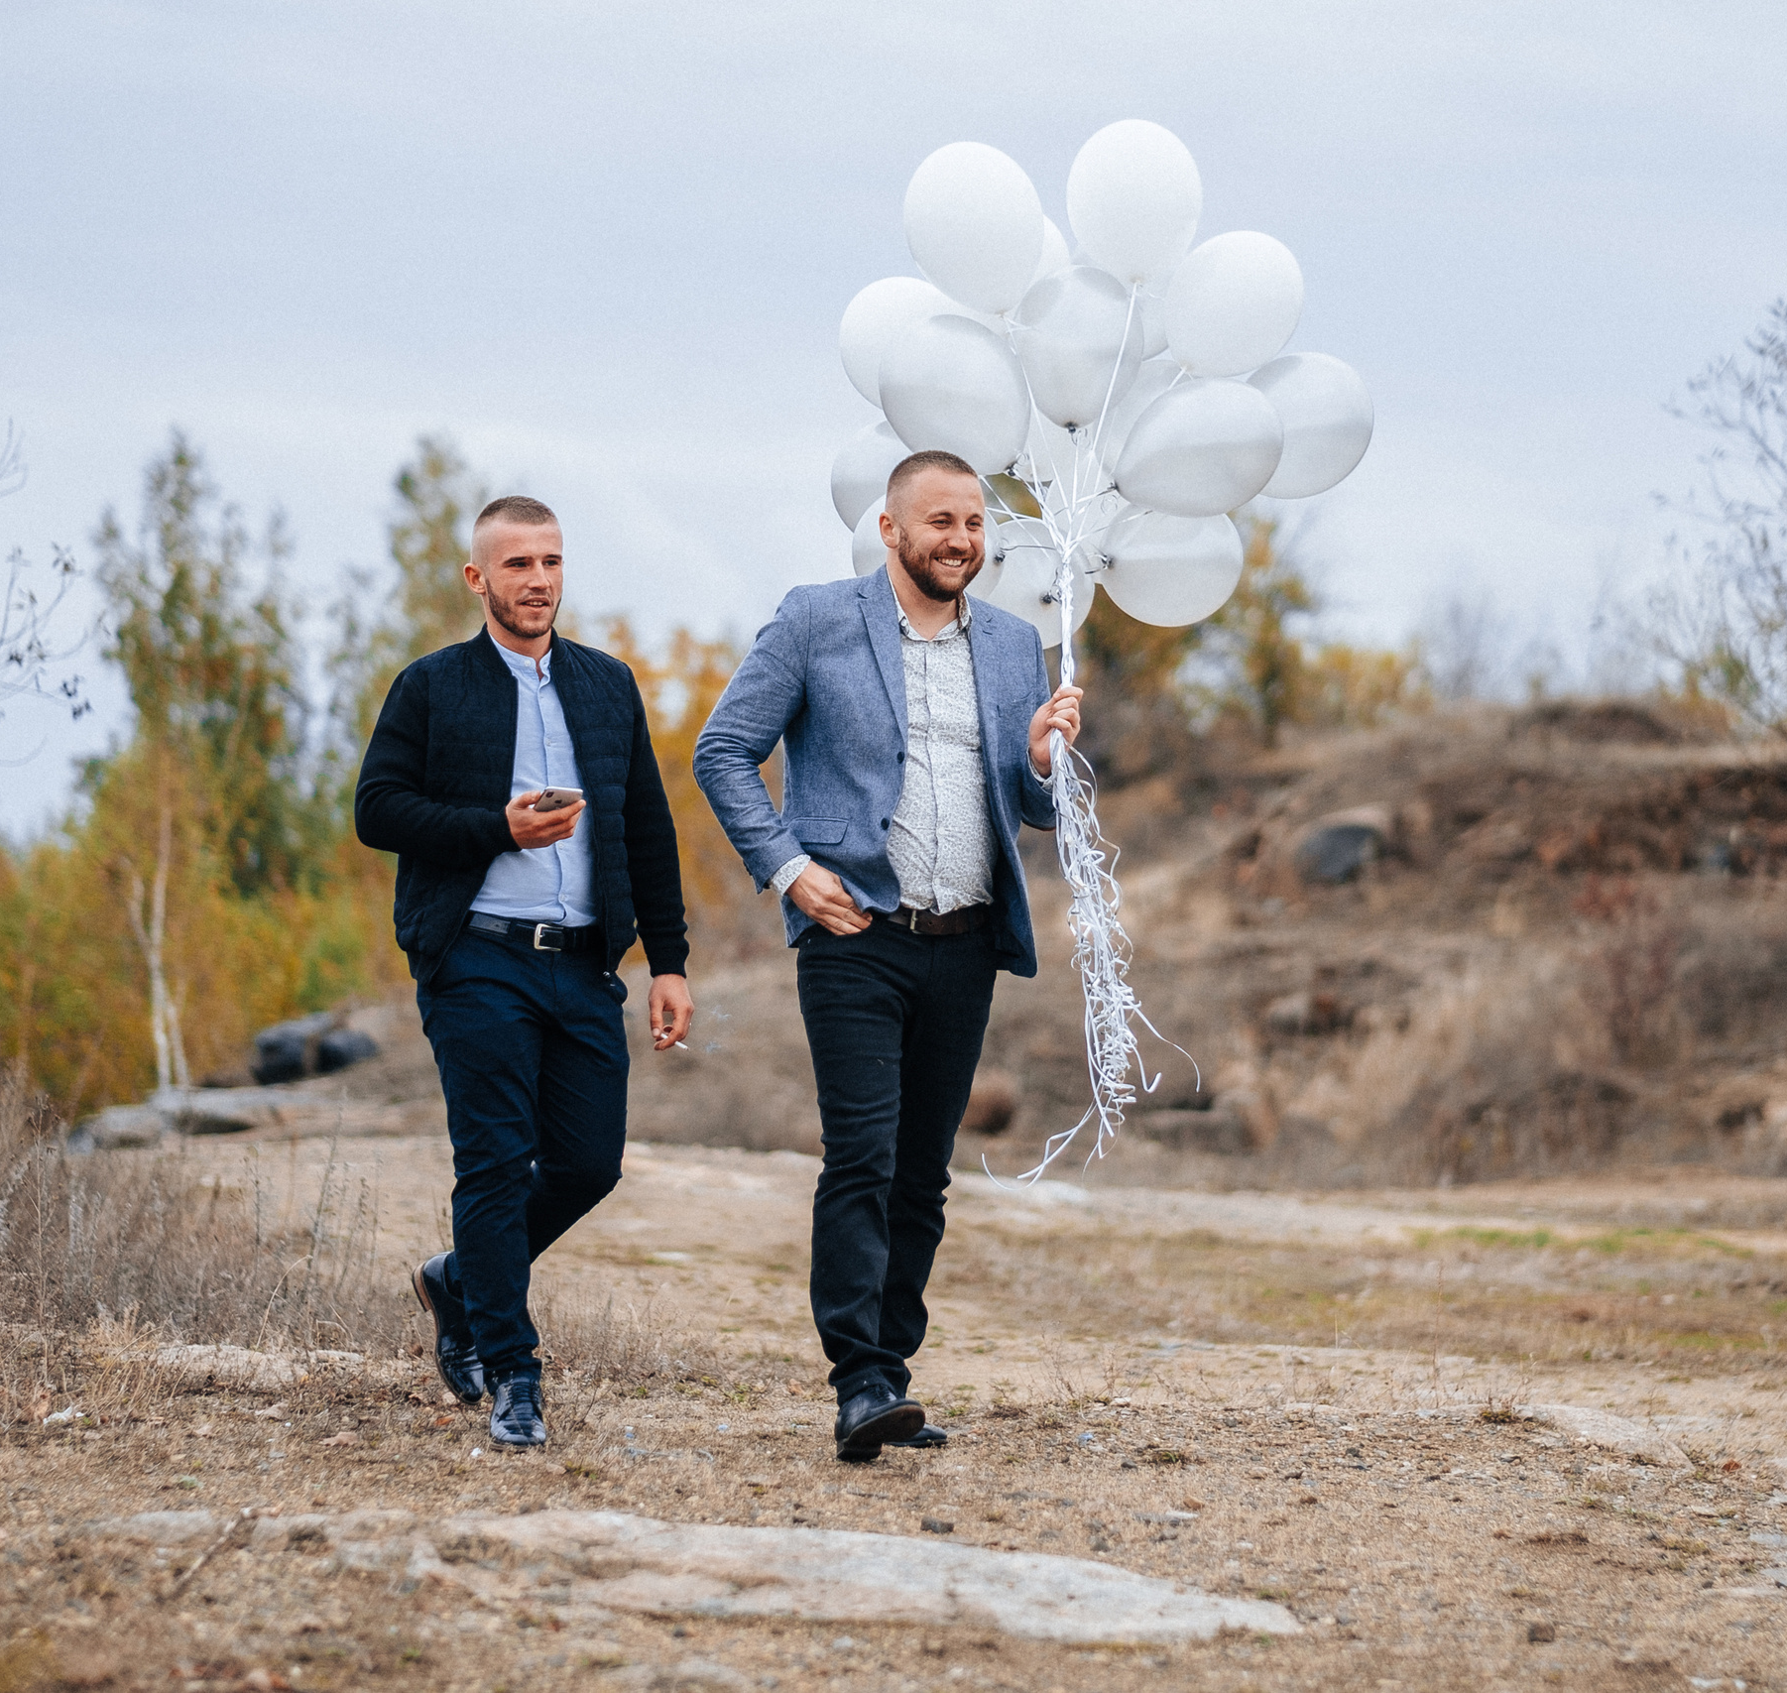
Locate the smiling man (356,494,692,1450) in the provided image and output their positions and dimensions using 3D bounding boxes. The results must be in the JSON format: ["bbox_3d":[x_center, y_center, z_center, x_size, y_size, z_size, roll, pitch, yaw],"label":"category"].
[{"bbox_3d":[-0.694,0.237,11.150,0.600,1.785,0.750,0,0,-16],"label":"smiling man"}]

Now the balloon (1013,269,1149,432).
[{"bbox_3d":[0.323,-0.868,10.300,0.245,0.295,0.245,2,6,0],"label":"balloon"}]

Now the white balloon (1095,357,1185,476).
[{"bbox_3d":[0.494,-0.780,10.970,0.240,0.290,0.240,34,-24,0],"label":"white balloon"}]

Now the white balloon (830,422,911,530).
[{"bbox_3d":[0.017,-0.668,11.000,0.290,0.240,0.240,34,0,27],"label":"white balloon"}]

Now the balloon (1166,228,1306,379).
[{"bbox_3d":[0.592,-0.944,10.300,0.245,0.295,0.245,34,-3,0],"label":"balloon"}]

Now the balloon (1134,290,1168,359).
[{"bbox_3d":[0.417,-0.974,10.600,0.245,0.295,0.245,9,-19,0],"label":"balloon"}]

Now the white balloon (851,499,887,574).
[{"bbox_3d":[0.064,-0.533,10.950,0.290,0.235,0.235,9,0,24],"label":"white balloon"}]

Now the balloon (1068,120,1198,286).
[{"bbox_3d":[0.417,-1.118,10.300,0.245,0.295,0.245,0,0,0],"label":"balloon"}]

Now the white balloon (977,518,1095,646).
[{"bbox_3d":[0.256,-0.488,11.000,0.245,0.245,0.290,-1,6,-12],"label":"white balloon"}]

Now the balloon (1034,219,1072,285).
[{"bbox_3d":[0.211,-1.061,10.950,0.245,0.300,0.245,-13,-18,0],"label":"balloon"}]

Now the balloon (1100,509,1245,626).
[{"bbox_3d":[0.512,-0.533,10.880,0.295,0.250,0.250,-8,0,-38],"label":"balloon"}]

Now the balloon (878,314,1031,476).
[{"bbox_3d":[0.108,-0.776,10.200,0.245,0.295,0.245,-34,9,0],"label":"balloon"}]

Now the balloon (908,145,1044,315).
[{"bbox_3d":[0.149,-1.120,10.750,0.250,0.315,0.250,-15,0,0],"label":"balloon"}]

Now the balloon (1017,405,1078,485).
[{"bbox_3d":[0.261,-0.778,10.600,0.245,0.295,0.245,-6,-21,0],"label":"balloon"}]

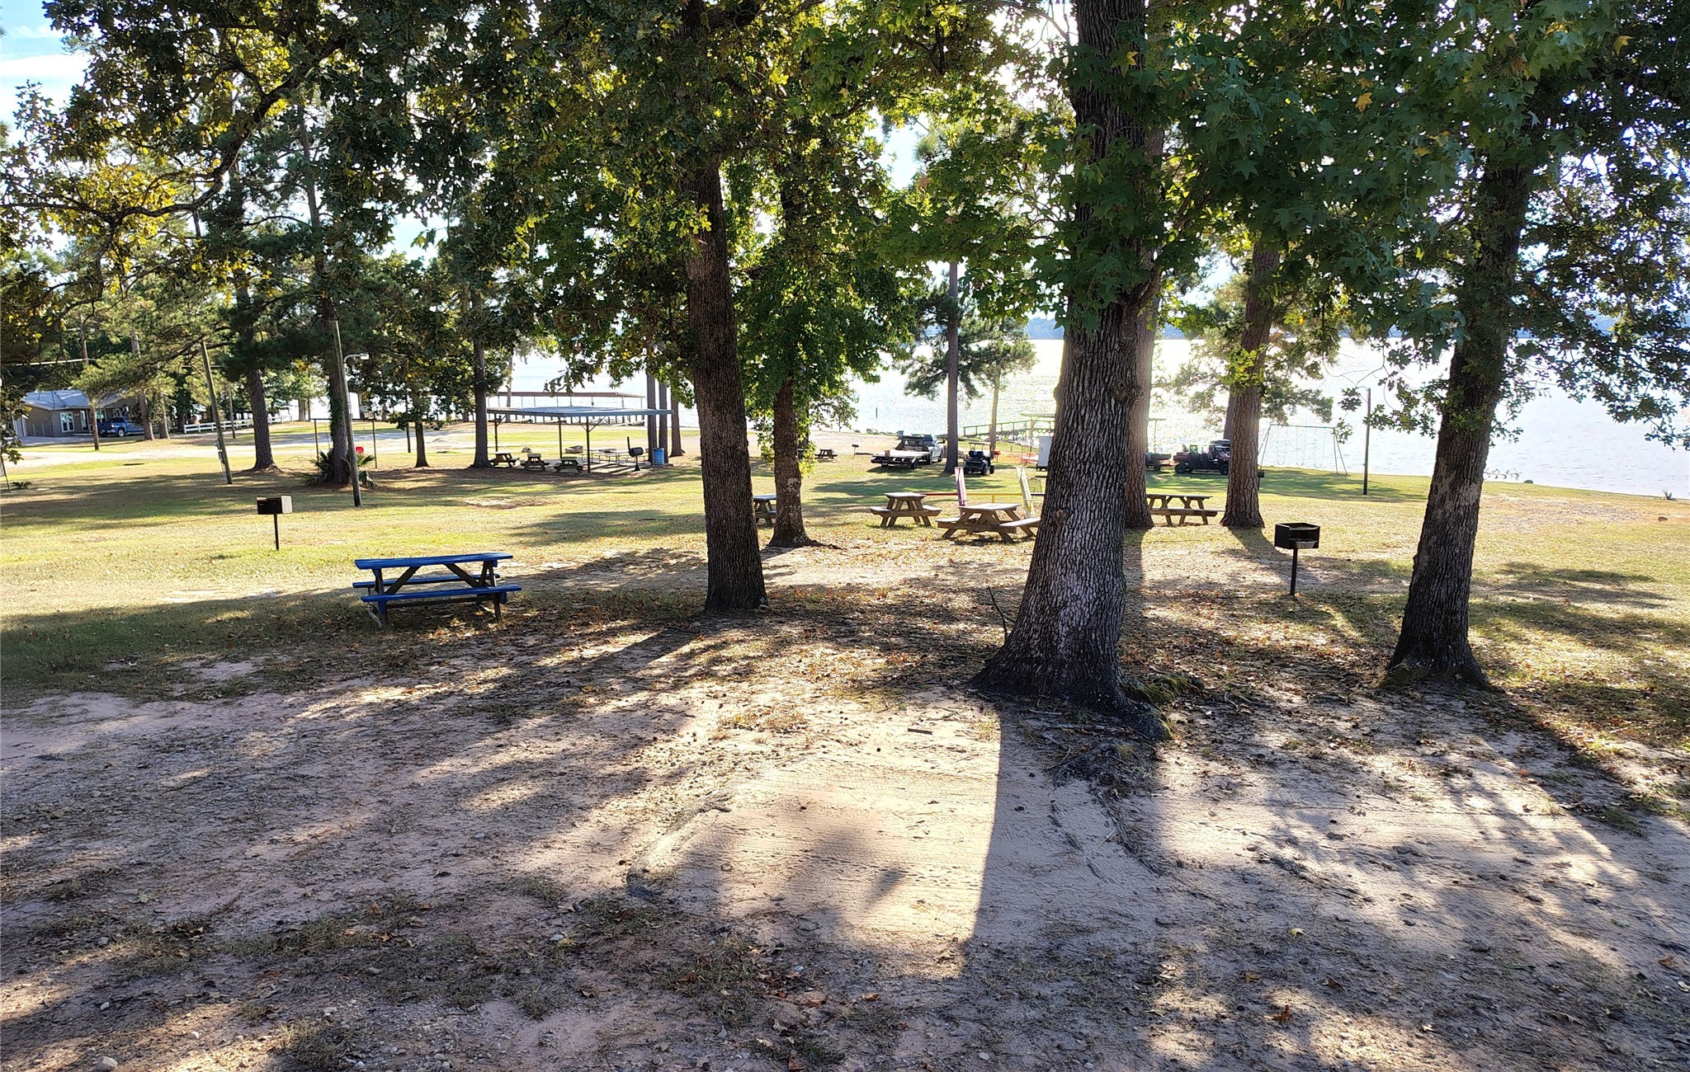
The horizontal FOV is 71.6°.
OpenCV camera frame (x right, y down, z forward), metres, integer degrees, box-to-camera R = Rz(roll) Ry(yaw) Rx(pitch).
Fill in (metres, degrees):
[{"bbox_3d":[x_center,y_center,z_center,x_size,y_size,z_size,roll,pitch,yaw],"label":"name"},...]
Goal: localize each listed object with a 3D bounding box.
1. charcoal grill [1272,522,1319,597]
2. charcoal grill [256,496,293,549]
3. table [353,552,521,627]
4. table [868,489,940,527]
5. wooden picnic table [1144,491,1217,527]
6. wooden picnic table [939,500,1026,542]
[{"bbox_3d":[6.589,0.362,17.112,0.490,1.035,0.380,-2,10,-9],"label":"charcoal grill"},{"bbox_3d":[-10.983,-0.230,22.613,0.500,1.027,0.380,0,10,3],"label":"charcoal grill"},{"bbox_3d":[-4.974,0.657,14.266,1.780,0.750,1.520,-3,6,-26],"label":"table"},{"bbox_3d":[1.370,-0.566,26.470,1.400,0.720,1.800,-2,5,-5],"label":"table"},{"bbox_3d":[7.725,-0.555,27.373,1.780,0.730,1.460,-1,5,-25],"label":"wooden picnic table"},{"bbox_3d":[2.956,-0.257,23.667,1.600,0.700,1.830,4,6,26],"label":"wooden picnic table"}]

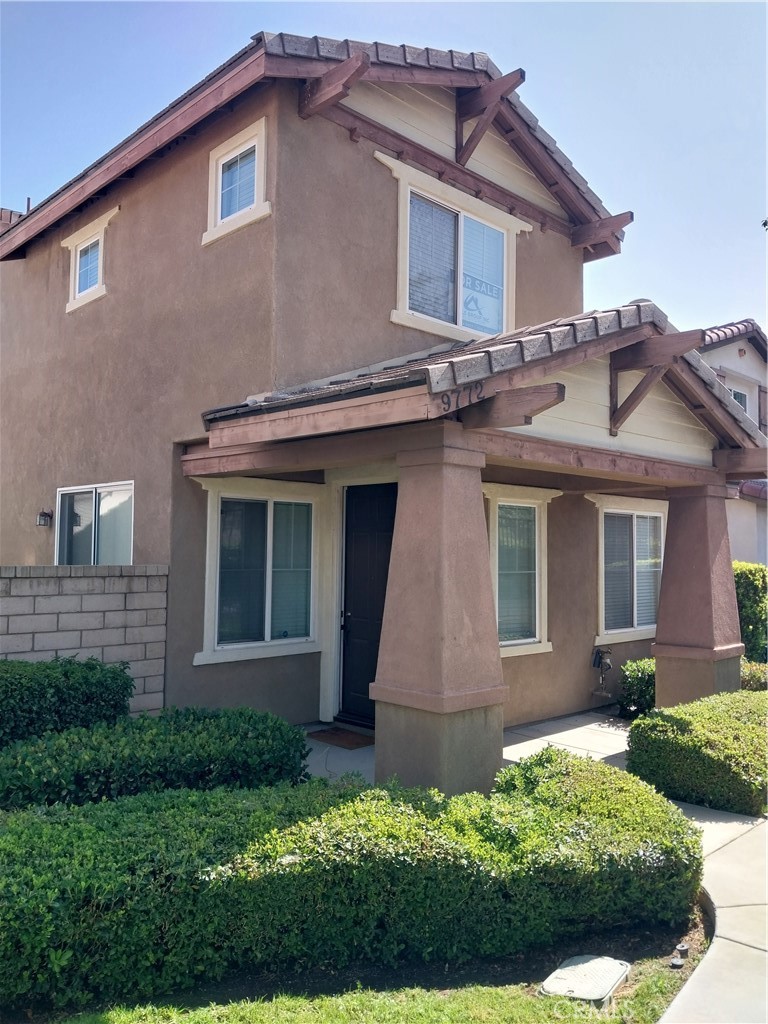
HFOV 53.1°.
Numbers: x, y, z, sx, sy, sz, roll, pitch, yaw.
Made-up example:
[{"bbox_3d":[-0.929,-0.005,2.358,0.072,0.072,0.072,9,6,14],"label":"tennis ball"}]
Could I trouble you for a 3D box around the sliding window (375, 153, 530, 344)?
[{"bbox_3d":[0.766,-2.466,7.802,2.410,1.530,0.140,3,-3,-45],"label":"sliding window"}]

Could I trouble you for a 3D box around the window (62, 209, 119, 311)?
[{"bbox_3d":[-3.314,-2.788,8.642,0.130,0.890,1.400,3,-3,-45],"label":"window"}]

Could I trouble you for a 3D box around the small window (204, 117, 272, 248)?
[{"bbox_3d":[-1.299,-2.838,6.635,0.110,0.850,0.970,3,-3,-45],"label":"small window"}]

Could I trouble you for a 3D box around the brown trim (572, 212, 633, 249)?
[{"bbox_3d":[2.616,-3.337,9.184,0.110,0.260,0.780,3,-3,-45],"label":"brown trim"}]

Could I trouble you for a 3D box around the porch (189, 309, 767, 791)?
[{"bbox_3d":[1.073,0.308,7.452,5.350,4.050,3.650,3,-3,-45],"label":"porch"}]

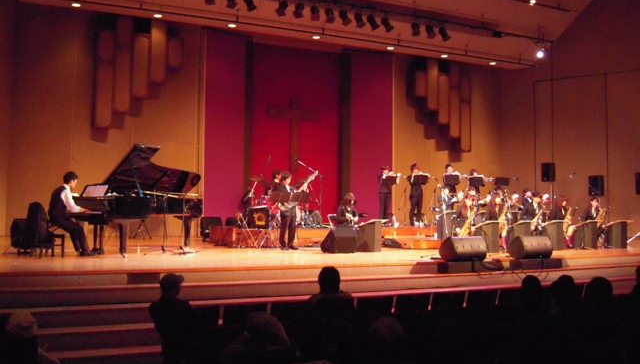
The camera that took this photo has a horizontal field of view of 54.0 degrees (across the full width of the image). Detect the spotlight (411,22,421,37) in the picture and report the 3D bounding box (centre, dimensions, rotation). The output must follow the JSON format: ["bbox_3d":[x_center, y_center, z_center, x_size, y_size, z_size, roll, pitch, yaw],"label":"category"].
[{"bbox_3d":[3.164,-5.052,20.825,0.290,0.450,0.330,2,-3,-25],"label":"spotlight"}]

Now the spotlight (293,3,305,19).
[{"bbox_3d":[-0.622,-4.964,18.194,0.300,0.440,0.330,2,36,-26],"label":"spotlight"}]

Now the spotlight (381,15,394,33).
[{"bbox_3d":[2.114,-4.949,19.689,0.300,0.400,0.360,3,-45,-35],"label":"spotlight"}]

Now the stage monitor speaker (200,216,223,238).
[{"bbox_3d":[-2.831,1.226,16.400,0.550,0.580,0.450,2,-3,-26],"label":"stage monitor speaker"}]

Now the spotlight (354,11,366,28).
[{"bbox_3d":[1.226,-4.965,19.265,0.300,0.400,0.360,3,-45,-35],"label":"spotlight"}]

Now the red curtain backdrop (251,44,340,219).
[{"bbox_3d":[-0.810,-1.516,21.583,3.400,6.080,0.120,2,-3,-26],"label":"red curtain backdrop"}]

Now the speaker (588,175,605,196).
[{"bbox_3d":[8.011,0.119,18.200,0.310,0.580,0.360,2,-3,-32],"label":"speaker"}]

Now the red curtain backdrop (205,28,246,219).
[{"bbox_3d":[-3.073,-1.630,20.404,1.402,6.467,0.150,2,-3,-25],"label":"red curtain backdrop"}]

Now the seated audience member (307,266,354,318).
[{"bbox_3d":[0.069,1.445,6.160,0.500,1.260,0.750,1,-3,-16],"label":"seated audience member"}]

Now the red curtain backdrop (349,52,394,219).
[{"bbox_3d":[1.795,-1.342,21.906,1.700,6.300,0.150,2,-3,-19],"label":"red curtain backdrop"}]

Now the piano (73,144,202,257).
[{"bbox_3d":[-3.070,0.332,11.624,1.550,1.950,2.743,-2,-4,44],"label":"piano"}]

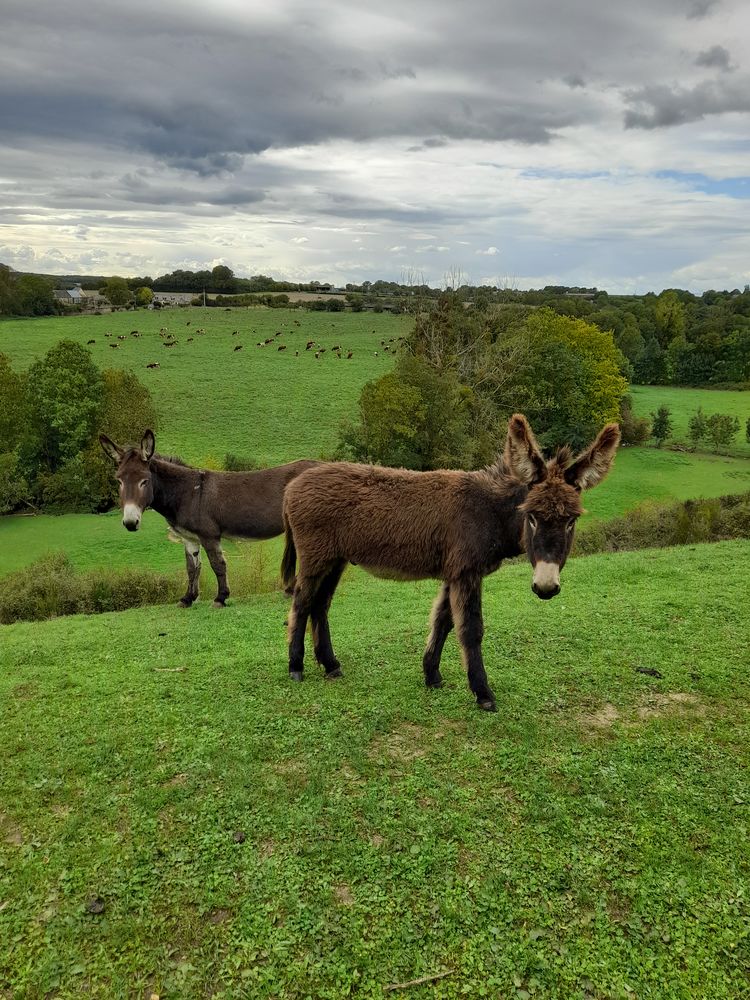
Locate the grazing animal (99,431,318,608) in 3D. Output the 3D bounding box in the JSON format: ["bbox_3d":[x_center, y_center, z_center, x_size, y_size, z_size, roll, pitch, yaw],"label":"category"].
[{"bbox_3d":[-1.190,0.130,5.740,1.700,1.490,0.530,-6,17,-20],"label":"grazing animal"}]

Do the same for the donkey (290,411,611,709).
[{"bbox_3d":[0.245,0.262,3.000,1.370,1.310,0.510,6,17,21],"label":"donkey"}]

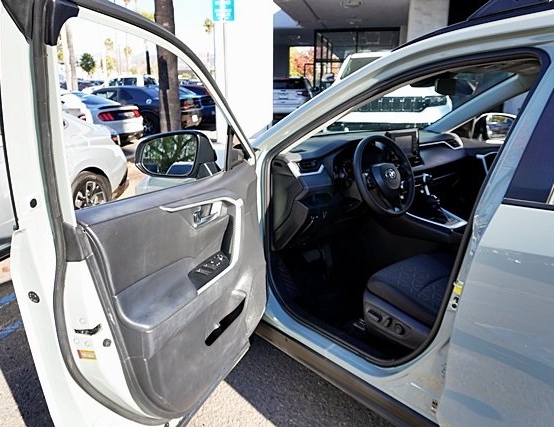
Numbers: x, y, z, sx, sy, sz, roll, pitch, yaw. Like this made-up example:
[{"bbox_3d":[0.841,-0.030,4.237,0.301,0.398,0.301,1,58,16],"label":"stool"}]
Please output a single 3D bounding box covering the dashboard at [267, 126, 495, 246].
[{"bbox_3d":[0.486,-0.229,2.424,1.470,0.480,0.570,-15,23,-40],"label":"dashboard"}]

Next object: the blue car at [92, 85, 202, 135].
[{"bbox_3d":[-4.720,-3.066,12.866,5.000,1.460,1.920,4,18,14],"label":"blue car"}]

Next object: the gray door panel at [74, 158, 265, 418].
[{"bbox_3d":[-0.232,0.253,1.533,0.170,0.760,0.950,8,19,24],"label":"gray door panel"}]

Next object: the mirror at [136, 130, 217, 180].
[{"bbox_3d":[-0.408,-0.247,1.714,0.270,0.190,0.170,6,18,19],"label":"mirror"}]

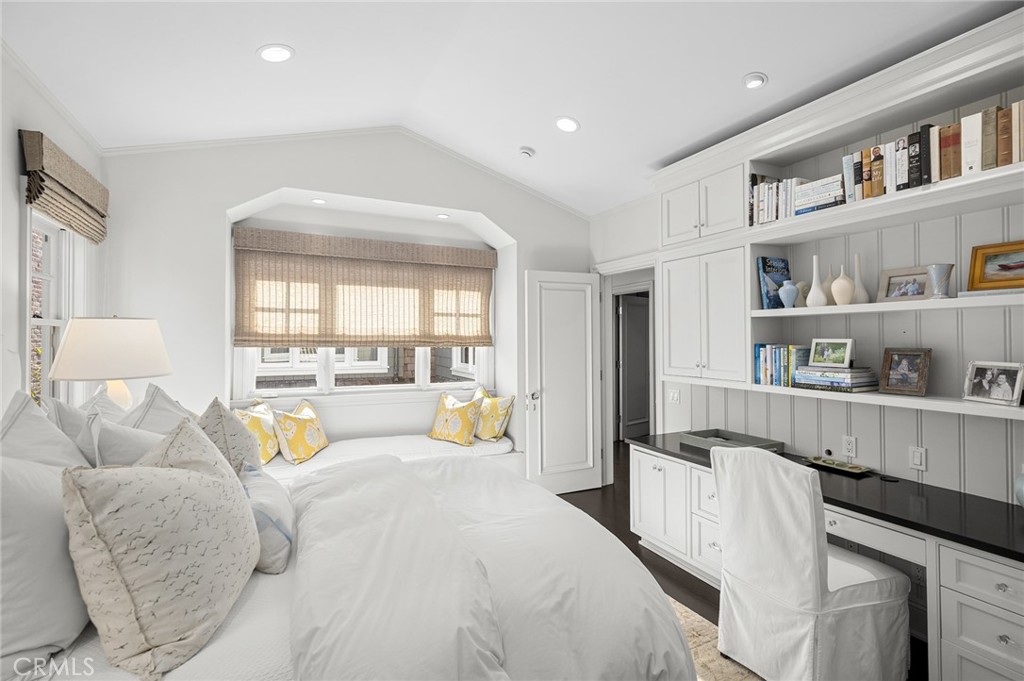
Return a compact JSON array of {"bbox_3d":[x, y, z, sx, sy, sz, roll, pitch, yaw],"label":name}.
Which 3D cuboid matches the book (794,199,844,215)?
[{"bbox_3d":[1.709,-0.704,2.450,0.170,0.027,0.255,0,0,-26],"label":"book"}]

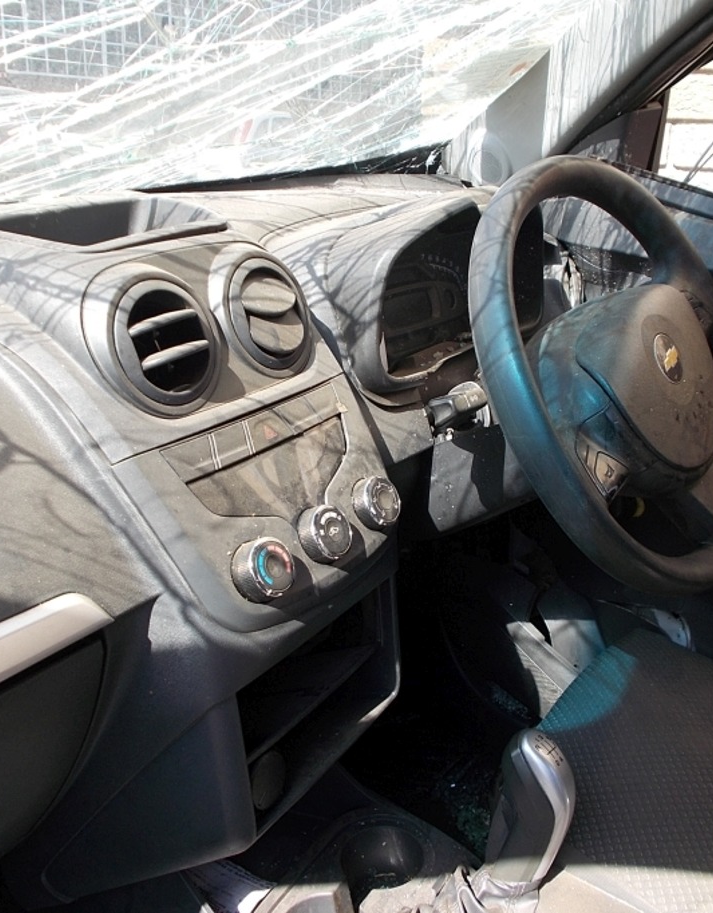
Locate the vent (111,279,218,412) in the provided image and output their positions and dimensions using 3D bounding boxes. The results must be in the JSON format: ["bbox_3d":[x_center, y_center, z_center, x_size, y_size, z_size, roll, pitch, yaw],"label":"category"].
[{"bbox_3d":[-0.121,-0.069,0.560,0.028,0.079,0.079,-10,11,38],"label":"vent"}]

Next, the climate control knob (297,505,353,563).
[{"bbox_3d":[-0.019,0.050,0.594,0.014,0.039,0.039,-22,3,40],"label":"climate control knob"}]

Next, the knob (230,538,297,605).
[{"bbox_3d":[-0.054,0.067,0.546,0.014,0.039,0.039,-22,3,40],"label":"knob"}]

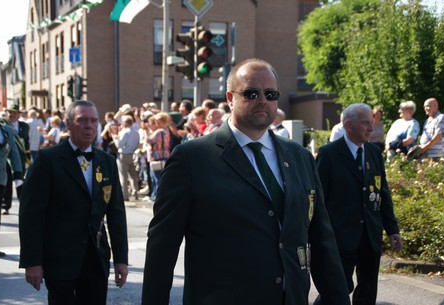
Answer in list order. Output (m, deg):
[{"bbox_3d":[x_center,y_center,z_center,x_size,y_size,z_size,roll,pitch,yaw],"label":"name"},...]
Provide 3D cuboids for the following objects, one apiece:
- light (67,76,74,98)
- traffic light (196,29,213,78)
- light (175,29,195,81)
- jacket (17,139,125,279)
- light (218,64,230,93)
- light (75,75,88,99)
[{"bbox_3d":[-6.290,-2.692,39.800,0.280,0.900,0.360,0,2,-12],"label":"light"},{"bbox_3d":[-0.313,-1.761,17.100,0.270,0.880,0.340,-1,2,-16],"label":"traffic light"},{"bbox_3d":[-0.665,-1.762,17.200,0.360,0.900,0.280,0,2,-13],"label":"light"},{"bbox_3d":[-0.792,0.304,5.100,0.520,0.730,0.330,-1,2,-23],"label":"jacket"},{"bbox_3d":[0.083,-2.196,28.500,0.360,0.880,0.280,1,2,22],"label":"light"},{"bbox_3d":[-5.818,-2.698,39.900,0.380,0.900,0.280,-1,2,-18],"label":"light"}]

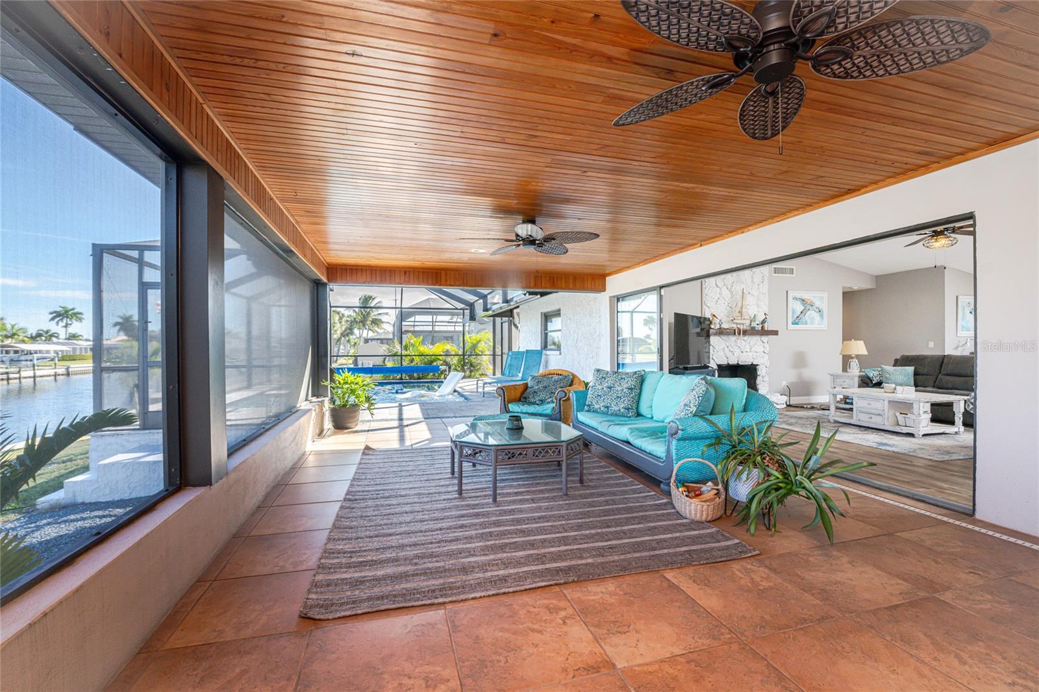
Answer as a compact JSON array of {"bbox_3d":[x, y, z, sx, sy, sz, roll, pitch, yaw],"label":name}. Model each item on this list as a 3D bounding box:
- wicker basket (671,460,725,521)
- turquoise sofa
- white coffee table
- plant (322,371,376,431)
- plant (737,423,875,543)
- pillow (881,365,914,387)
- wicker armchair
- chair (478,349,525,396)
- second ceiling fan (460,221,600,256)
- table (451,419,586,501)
[{"bbox_3d":[1.205,0.948,2.760,0.360,0.365,0.320,0,0,20],"label":"wicker basket"},{"bbox_3d":[1.333,0.710,4.204,0.980,0.840,2.150,0,0,-14],"label":"turquoise sofa"},{"bbox_3d":[5.170,0.895,5.580,0.820,0.470,1.160,0,0,-17],"label":"white coffee table"},{"bbox_3d":[-2.360,0.730,5.600,0.760,0.800,0.740,0,0,0],"label":"plant"},{"bbox_3d":[1.750,0.795,2.520,0.780,0.670,0.680,0,0,-14],"label":"plant"},{"bbox_3d":[6.140,0.475,6.600,0.140,0.330,0.440,22,-9,-24],"label":"pillow"},{"bbox_3d":[0.326,0.740,5.791,0.950,0.780,0.900,0,0,24],"label":"wicker armchair"},{"bbox_3d":[-0.400,0.640,10.400,0.640,0.980,1.650,0,0,26],"label":"chair"},{"bbox_3d":[0.090,-1.090,3.980,1.360,0.300,1.360,0,0,0],"label":"second ceiling fan"},{"bbox_3d":[-0.065,0.925,3.440,0.960,0.410,0.960,0,0,-14],"label":"table"}]

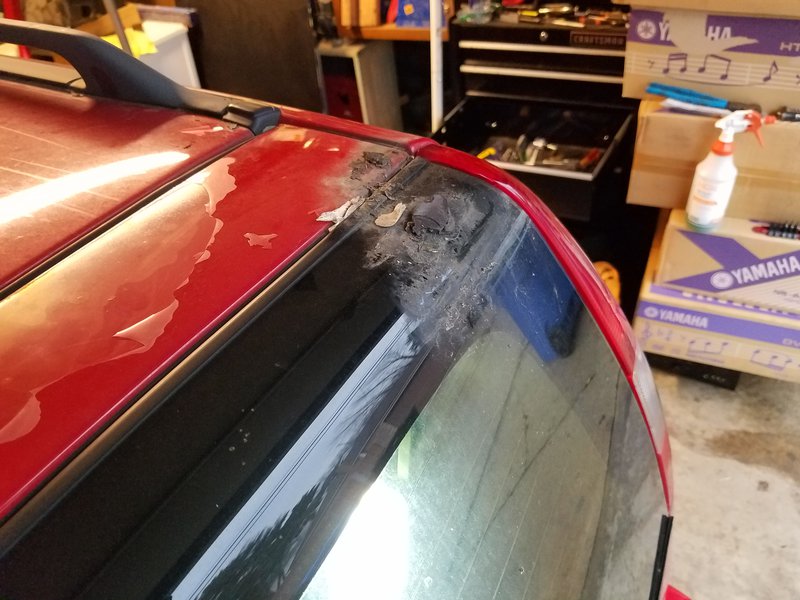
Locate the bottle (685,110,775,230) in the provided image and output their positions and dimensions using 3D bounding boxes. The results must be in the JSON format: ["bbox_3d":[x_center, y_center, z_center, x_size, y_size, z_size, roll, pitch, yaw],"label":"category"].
[{"bbox_3d":[0.777,-0.306,1.416,0.140,0.282,0.088,1,35,7],"label":"bottle"}]

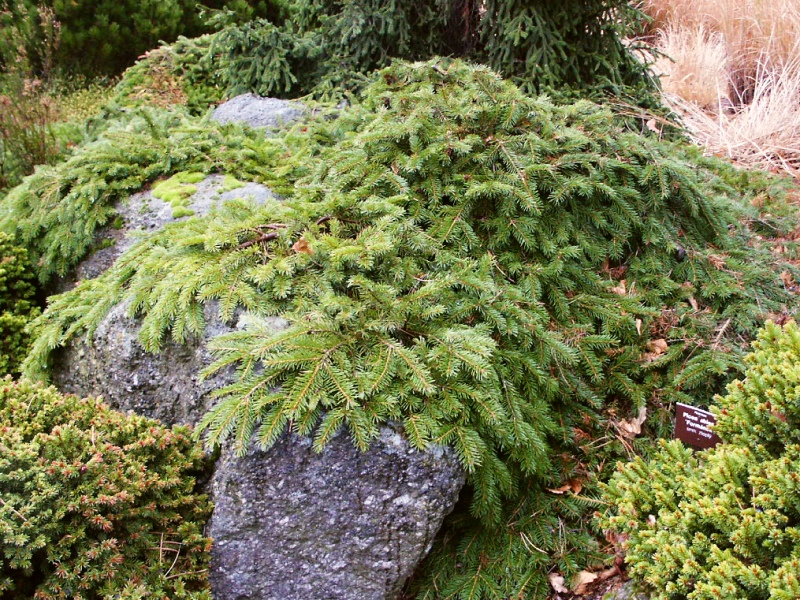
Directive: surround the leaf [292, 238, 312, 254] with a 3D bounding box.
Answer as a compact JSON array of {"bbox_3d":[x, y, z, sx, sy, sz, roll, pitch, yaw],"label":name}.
[{"bbox_3d":[-0.221,-0.121,1.833,0.045,0.022,0.040,0,27,0],"label":"leaf"}]

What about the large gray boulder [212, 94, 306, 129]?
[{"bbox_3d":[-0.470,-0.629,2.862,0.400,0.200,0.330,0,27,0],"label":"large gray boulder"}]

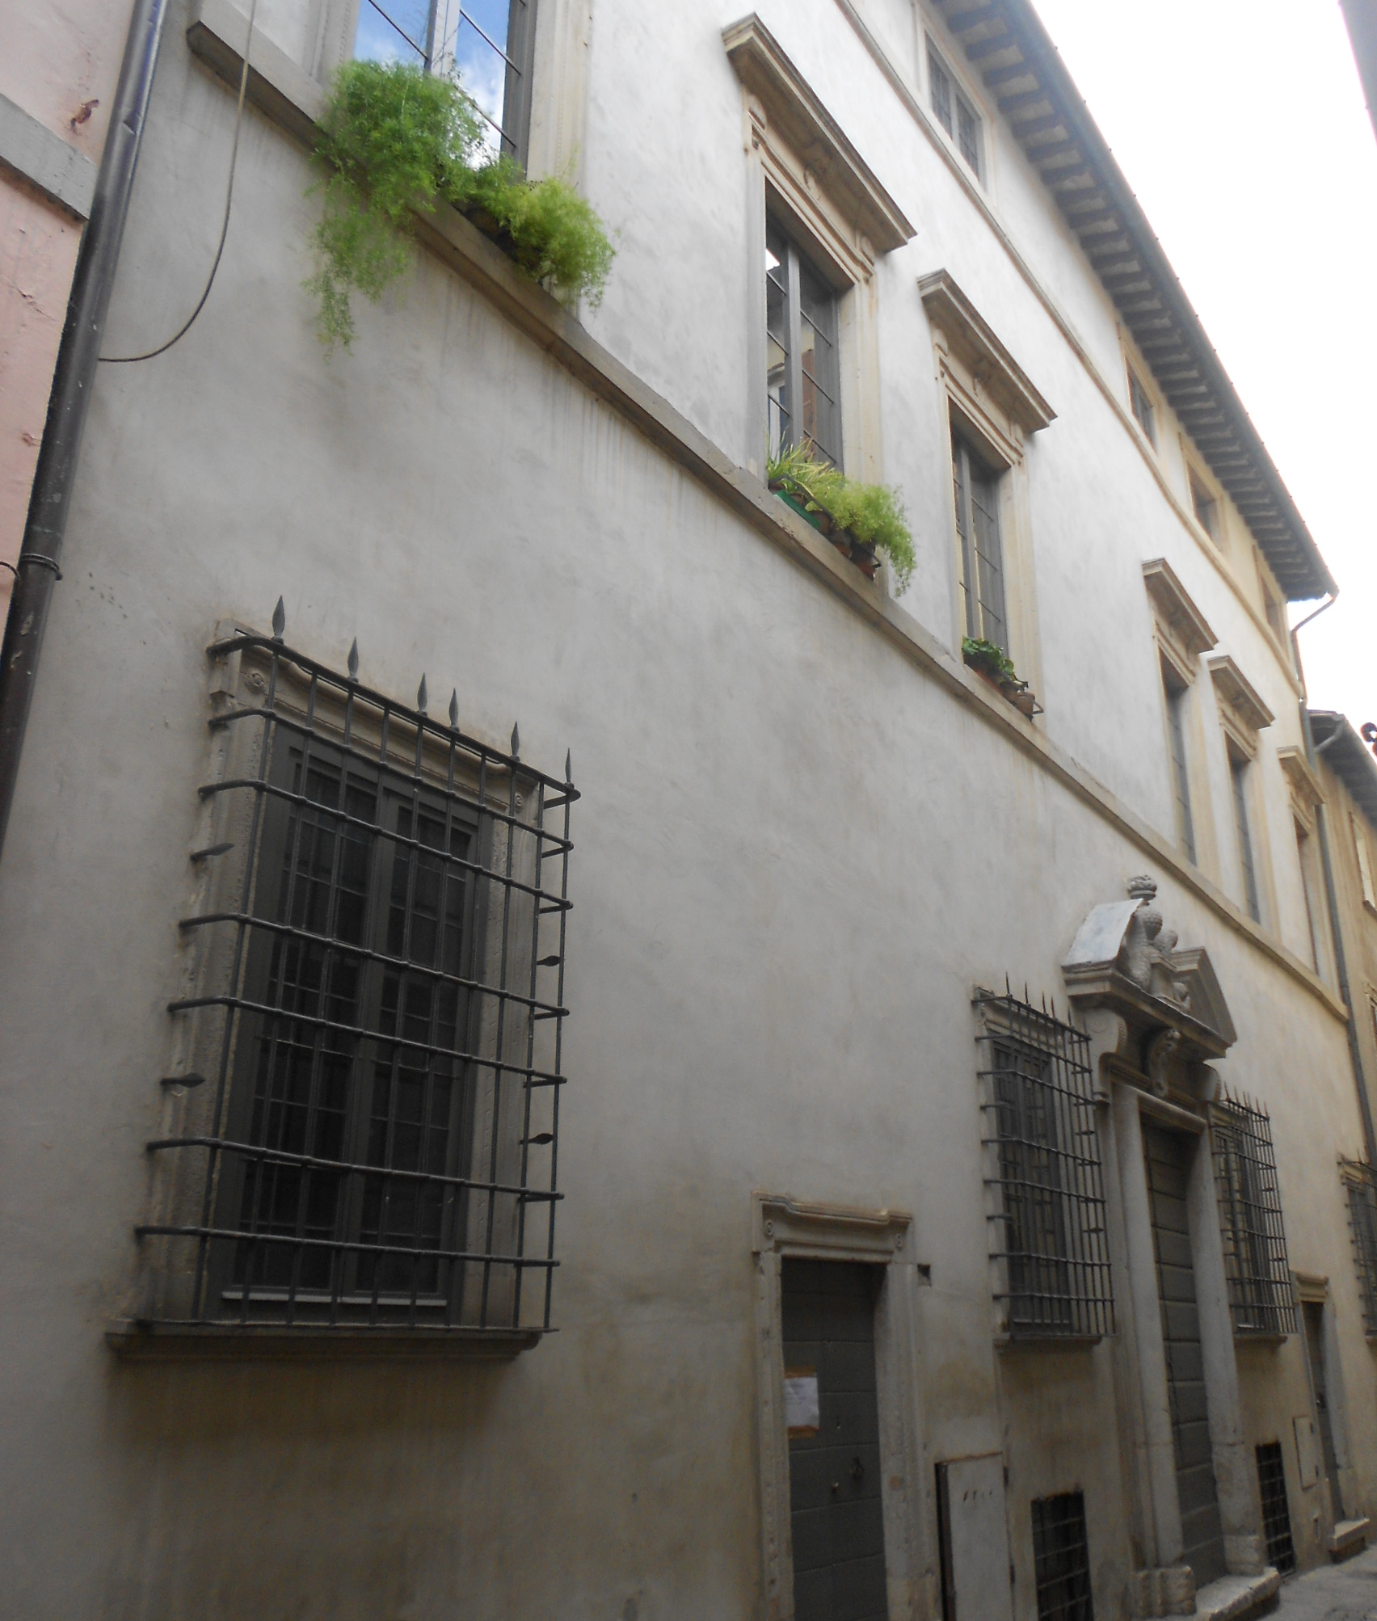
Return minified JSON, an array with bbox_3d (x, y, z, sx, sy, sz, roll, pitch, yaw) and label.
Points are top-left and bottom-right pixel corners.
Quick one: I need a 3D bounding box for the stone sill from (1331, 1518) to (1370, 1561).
[{"bbox_3d":[5.938,6.618,12.503,0.198,0.198,1.408,-14,-25,33],"label":"stone sill"}]

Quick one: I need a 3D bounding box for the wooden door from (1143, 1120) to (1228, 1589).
[{"bbox_3d":[3.237,3.532,9.211,0.094,2.914,1.186,-14,-25,33],"label":"wooden door"}]

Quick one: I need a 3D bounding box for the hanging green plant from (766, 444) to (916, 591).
[{"bbox_3d":[0.846,-1.619,7.651,0.320,0.464,1.152,-14,-25,33],"label":"hanging green plant"}]

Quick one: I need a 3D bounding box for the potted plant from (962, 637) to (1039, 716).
[{"bbox_3d":[2.042,-0.864,9.120,0.218,0.421,1.123,-14,-25,33],"label":"potted plant"}]

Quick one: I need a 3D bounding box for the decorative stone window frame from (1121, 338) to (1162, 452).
[{"bbox_3d":[5.057,-4.469,15.319,0.128,1.040,1.248,-14,-25,33],"label":"decorative stone window frame"}]

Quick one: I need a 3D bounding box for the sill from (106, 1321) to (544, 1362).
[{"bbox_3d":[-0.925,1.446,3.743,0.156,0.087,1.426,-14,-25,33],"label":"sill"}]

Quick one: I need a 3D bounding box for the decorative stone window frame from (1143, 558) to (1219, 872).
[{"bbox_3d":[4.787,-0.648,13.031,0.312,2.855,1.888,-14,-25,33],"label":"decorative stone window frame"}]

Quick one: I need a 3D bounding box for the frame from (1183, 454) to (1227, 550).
[{"bbox_3d":[6.338,-3.789,17.005,0.128,1.008,1.344,-14,-25,33],"label":"frame"}]

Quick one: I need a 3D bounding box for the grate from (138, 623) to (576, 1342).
[{"bbox_3d":[-0.885,0.541,4.144,0.266,1.898,1.334,-14,-25,33],"label":"grate"}]

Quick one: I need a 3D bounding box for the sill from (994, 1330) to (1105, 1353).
[{"bbox_3d":[2.065,3.034,7.854,0.128,0.096,1.424,-14,-25,33],"label":"sill"}]

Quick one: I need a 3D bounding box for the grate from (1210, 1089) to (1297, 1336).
[{"bbox_3d":[4.576,3.292,11.240,0.206,1.888,1.342,-14,-25,33],"label":"grate"}]

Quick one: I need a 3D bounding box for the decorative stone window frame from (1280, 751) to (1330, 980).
[{"bbox_3d":[8.030,0.795,17.667,0.288,2.944,1.536,-14,-25,33],"label":"decorative stone window frame"}]

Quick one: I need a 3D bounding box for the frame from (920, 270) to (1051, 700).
[{"bbox_3d":[2.151,-1.990,9.557,0.312,2.839,2.028,-14,-25,33],"label":"frame"}]

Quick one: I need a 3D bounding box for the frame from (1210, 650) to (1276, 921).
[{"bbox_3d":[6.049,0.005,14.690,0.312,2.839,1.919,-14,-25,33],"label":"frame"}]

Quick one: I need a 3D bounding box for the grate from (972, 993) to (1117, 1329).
[{"bbox_3d":[2.119,2.089,8.142,0.240,1.888,1.296,-14,-25,33],"label":"grate"}]

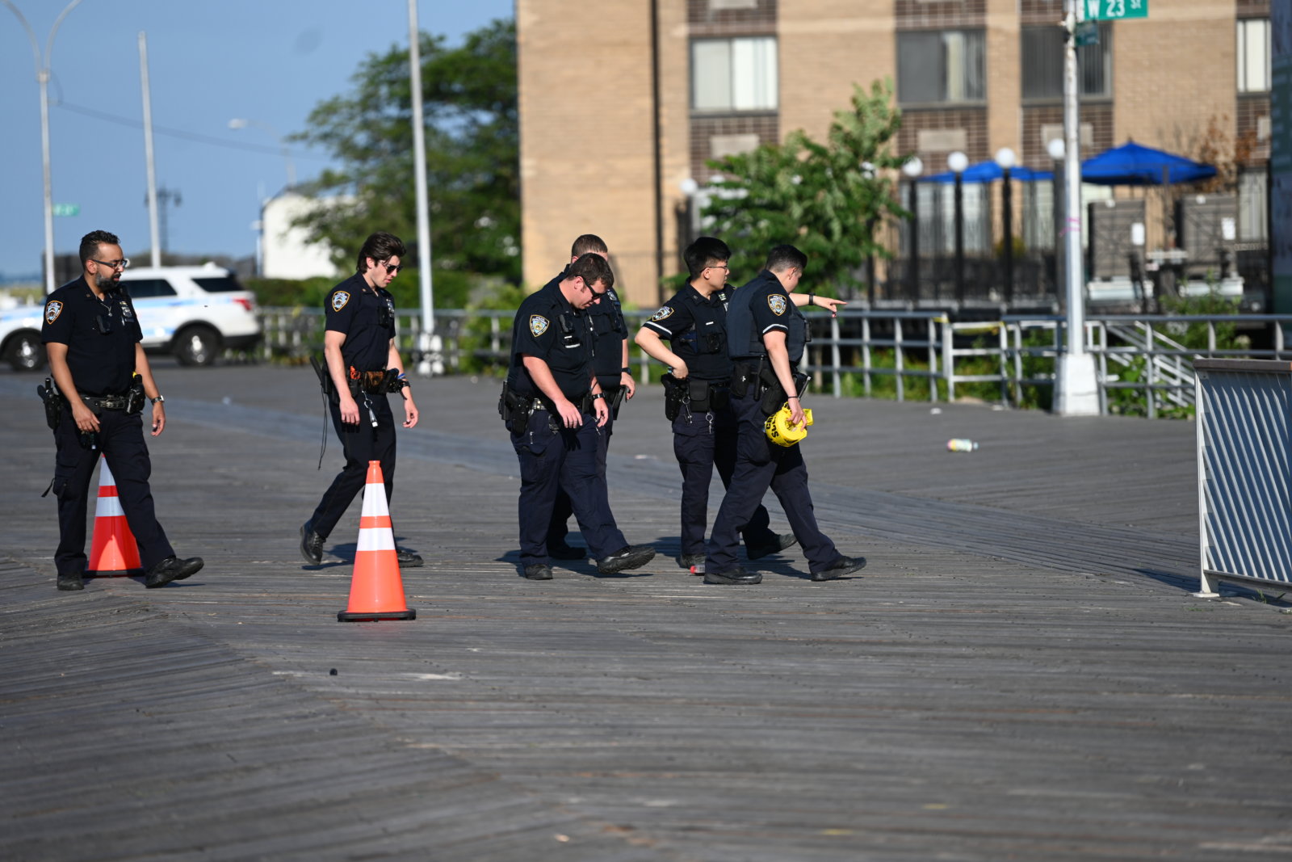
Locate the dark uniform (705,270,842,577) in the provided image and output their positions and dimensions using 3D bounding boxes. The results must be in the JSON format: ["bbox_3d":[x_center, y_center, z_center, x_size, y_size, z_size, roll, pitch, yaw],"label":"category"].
[{"bbox_3d":[0.632,-0.037,30.200,0.640,1.520,0.500,-2,2,-21],"label":"dark uniform"}]

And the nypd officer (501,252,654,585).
[{"bbox_3d":[-0.343,-0.077,31.200,0.750,1.660,0.600,0,2,30],"label":"nypd officer"}]

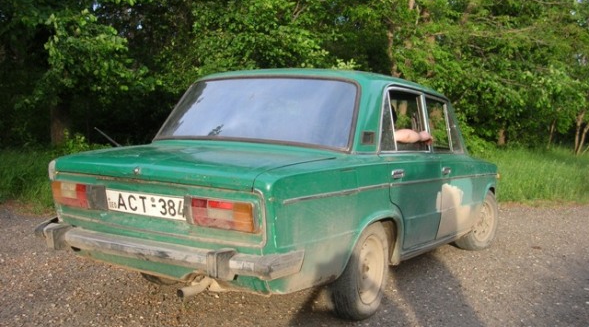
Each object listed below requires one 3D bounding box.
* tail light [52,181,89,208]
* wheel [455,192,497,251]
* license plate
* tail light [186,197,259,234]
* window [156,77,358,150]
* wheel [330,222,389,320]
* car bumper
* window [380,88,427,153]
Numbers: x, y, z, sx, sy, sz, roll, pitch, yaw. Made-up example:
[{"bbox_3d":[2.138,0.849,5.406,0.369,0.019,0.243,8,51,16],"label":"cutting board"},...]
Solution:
[{"bbox_3d":[-1.118,0.162,2.990,0.310,0.122,0.065,4,9,30],"label":"tail light"},{"bbox_3d":[1.668,0.523,5.465,0.565,0.570,0.175,-1,4,-45],"label":"wheel"},{"bbox_3d":[-0.684,0.195,2.779,0.520,0.112,0.016,4,12,30],"label":"license plate"},{"bbox_3d":[-0.287,0.215,2.501,0.310,0.122,0.065,4,9,30],"label":"tail light"},{"bbox_3d":[-0.230,-0.309,3.503,1.340,0.480,0.090,4,-33,30],"label":"window"},{"bbox_3d":[0.360,0.579,3.301,0.175,0.570,0.565,4,3,30],"label":"wheel"},{"bbox_3d":[-0.700,0.381,2.771,1.570,0.130,0.270,4,3,30],"label":"car bumper"},{"bbox_3d":[0.678,-0.273,3.705,0.050,0.410,0.840,-9,-3,30],"label":"window"}]

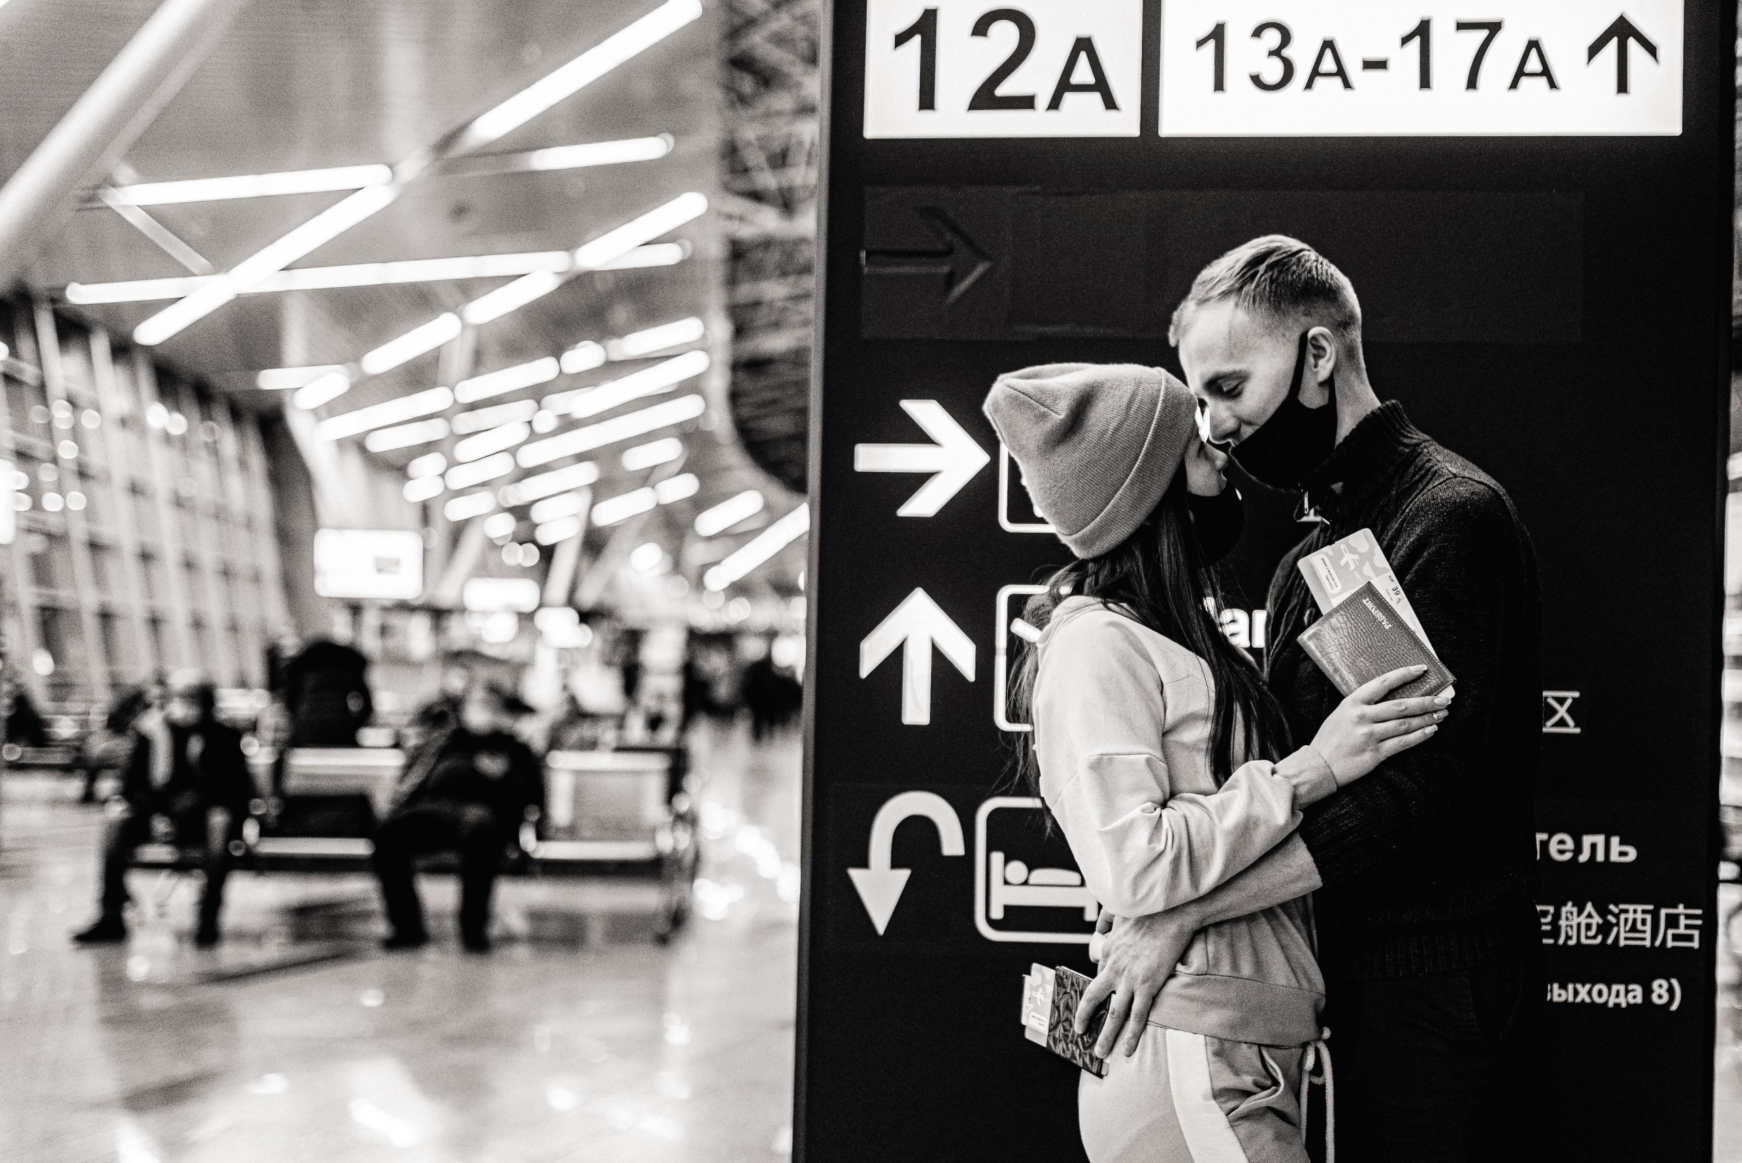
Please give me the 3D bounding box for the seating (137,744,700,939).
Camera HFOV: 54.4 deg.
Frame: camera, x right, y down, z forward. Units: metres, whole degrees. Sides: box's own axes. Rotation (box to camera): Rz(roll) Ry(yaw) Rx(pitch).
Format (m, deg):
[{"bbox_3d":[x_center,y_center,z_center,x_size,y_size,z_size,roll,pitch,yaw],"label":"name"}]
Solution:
[{"bbox_3d":[-2.055,1.137,7.820,2.420,0.790,1.220,1,-2,0],"label":"seating"}]

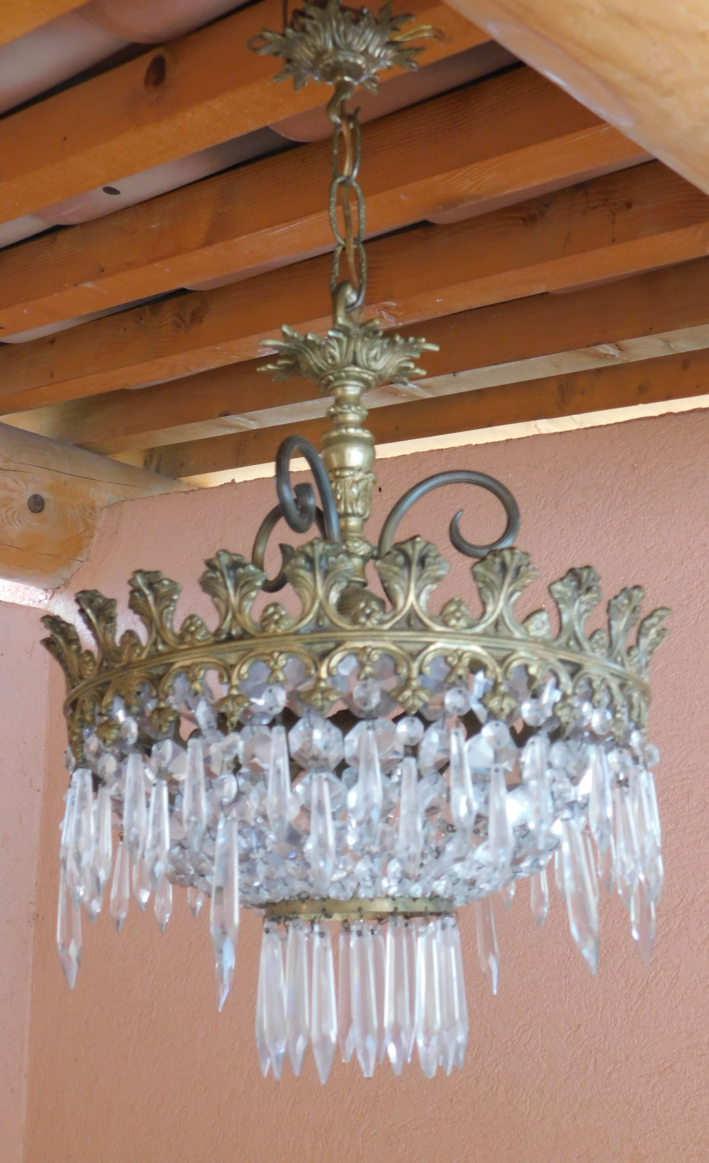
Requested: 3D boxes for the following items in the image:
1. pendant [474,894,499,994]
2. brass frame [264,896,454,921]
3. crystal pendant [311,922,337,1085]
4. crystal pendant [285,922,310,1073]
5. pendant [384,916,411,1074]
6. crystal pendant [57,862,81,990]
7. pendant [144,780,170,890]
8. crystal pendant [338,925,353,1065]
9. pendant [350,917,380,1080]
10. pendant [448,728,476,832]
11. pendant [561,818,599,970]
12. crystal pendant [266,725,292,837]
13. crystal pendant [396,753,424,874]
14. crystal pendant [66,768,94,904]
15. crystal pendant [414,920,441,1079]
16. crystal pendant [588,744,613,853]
[{"bbox_3d":[0.099,0.253,1.136,0.017,0.110,0.015,-12,-20,31],"label":"pendant"},{"bbox_3d":[0.004,0.215,0.993,0.123,0.011,0.123,-1,-17,0],"label":"brass frame"},{"bbox_3d":[-0.018,0.244,0.875,0.015,0.090,0.013,-9,-21,22],"label":"crystal pendant"},{"bbox_3d":[-0.035,0.253,0.918,0.015,0.091,0.012,-16,-23,39],"label":"crystal pendant"},{"bbox_3d":[0.026,0.248,0.907,0.016,0.091,0.012,5,-18,-19],"label":"pendant"},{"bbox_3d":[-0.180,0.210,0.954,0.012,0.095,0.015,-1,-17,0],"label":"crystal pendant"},{"bbox_3d":[-0.113,0.145,0.865,0.014,0.064,0.012,-14,-22,37],"label":"pendant"},{"bbox_3d":[-0.005,0.278,1.019,0.014,0.091,0.012,2,-18,-10],"label":"crystal pendant"},{"bbox_3d":[0.006,0.253,0.917,0.016,0.092,0.014,-1,-17,-1],"label":"pendant"},{"bbox_3d":[0.059,0.110,0.841,0.013,0.061,0.011,4,-18,-17],"label":"pendant"},{"bbox_3d":[0.123,0.169,0.812,0.017,0.082,0.013,11,-25,-39],"label":"pendant"},{"bbox_3d":[-0.041,0.107,0.813,0.014,0.062,0.011,-5,-18,12],"label":"crystal pendant"},{"bbox_3d":[0.029,0.124,0.804,0.014,0.063,0.011,1,-18,-7],"label":"crystal pendant"},{"bbox_3d":[-0.162,0.150,0.892,0.012,0.076,0.015,9,-20,-30],"label":"crystal pendant"},{"bbox_3d":[0.043,0.244,0.885,0.015,0.089,0.013,14,-24,-37],"label":"crystal pendant"},{"bbox_3d":[0.146,0.128,0.896,0.011,0.065,0.013,-15,-22,37],"label":"crystal pendant"}]

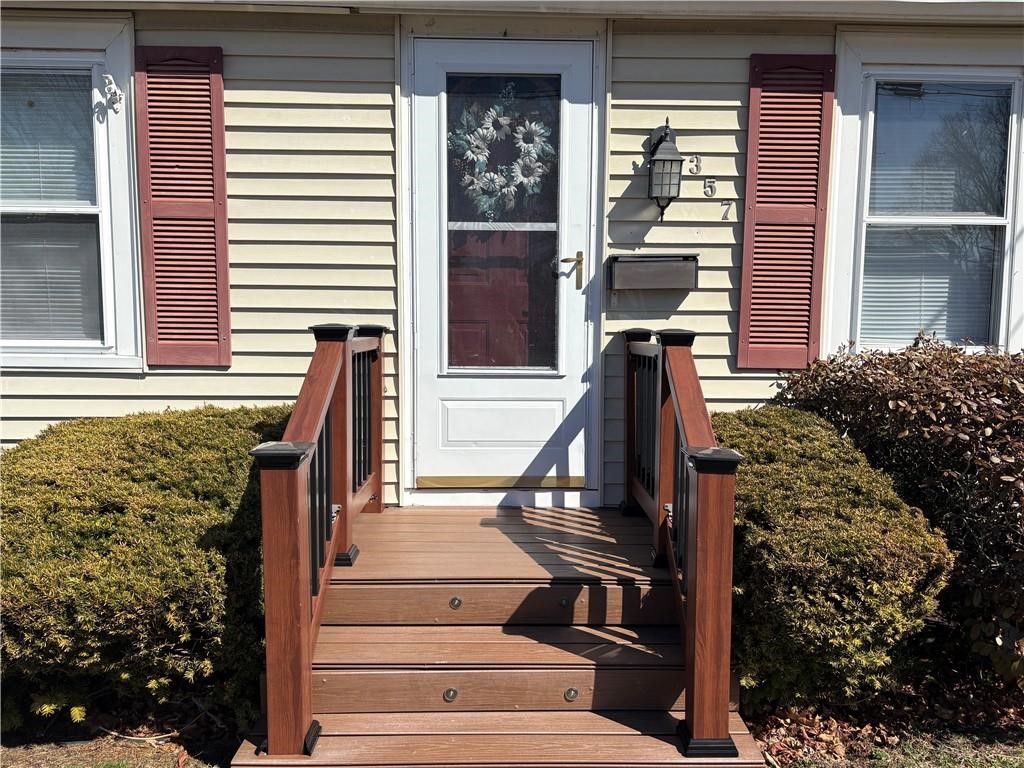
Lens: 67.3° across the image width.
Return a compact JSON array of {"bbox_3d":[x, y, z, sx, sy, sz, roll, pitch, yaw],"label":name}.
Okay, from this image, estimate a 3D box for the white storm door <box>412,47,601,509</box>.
[{"bbox_3d":[-0.041,-0.516,3.526,0.830,2.050,0.070,0,6,-1],"label":"white storm door"}]

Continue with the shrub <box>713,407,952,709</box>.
[{"bbox_3d":[1.103,0.631,3.007,0.920,1.030,0.920,0,6,-1],"label":"shrub"}]

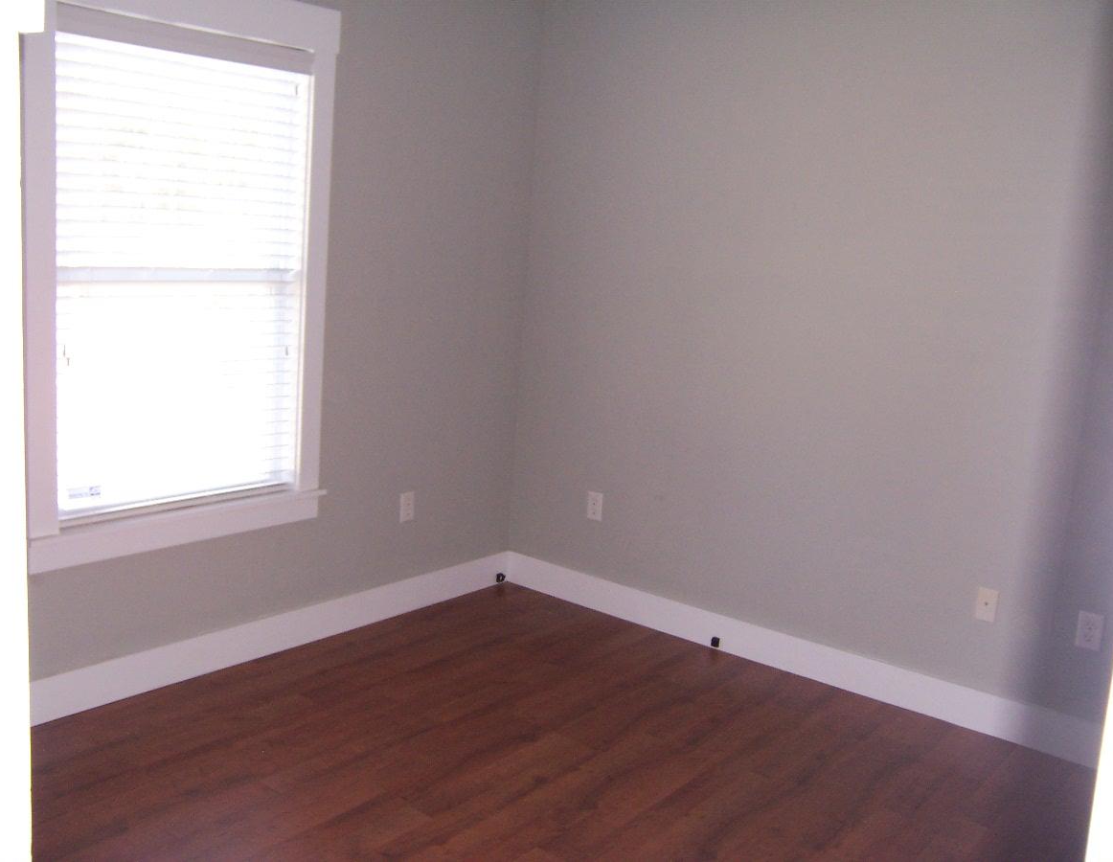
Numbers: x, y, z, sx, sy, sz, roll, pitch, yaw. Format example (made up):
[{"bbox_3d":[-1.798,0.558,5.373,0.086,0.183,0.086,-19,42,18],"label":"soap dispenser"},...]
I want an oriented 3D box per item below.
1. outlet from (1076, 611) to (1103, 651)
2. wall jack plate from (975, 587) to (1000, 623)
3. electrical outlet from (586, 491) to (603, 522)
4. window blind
[{"bbox_3d":[1.638,0.618,3.369,0.070,0.114,0.010,12,13,37],"label":"outlet"},{"bbox_3d":[1.396,0.566,3.556,0.070,0.114,0.010,12,13,37],"label":"wall jack plate"},{"bbox_3d":[0.157,0.312,4.517,0.070,0.114,0.010,12,13,37],"label":"electrical outlet"},{"bbox_3d":[-1.162,-0.487,3.417,0.070,1.443,0.871,12,13,37],"label":"window blind"}]

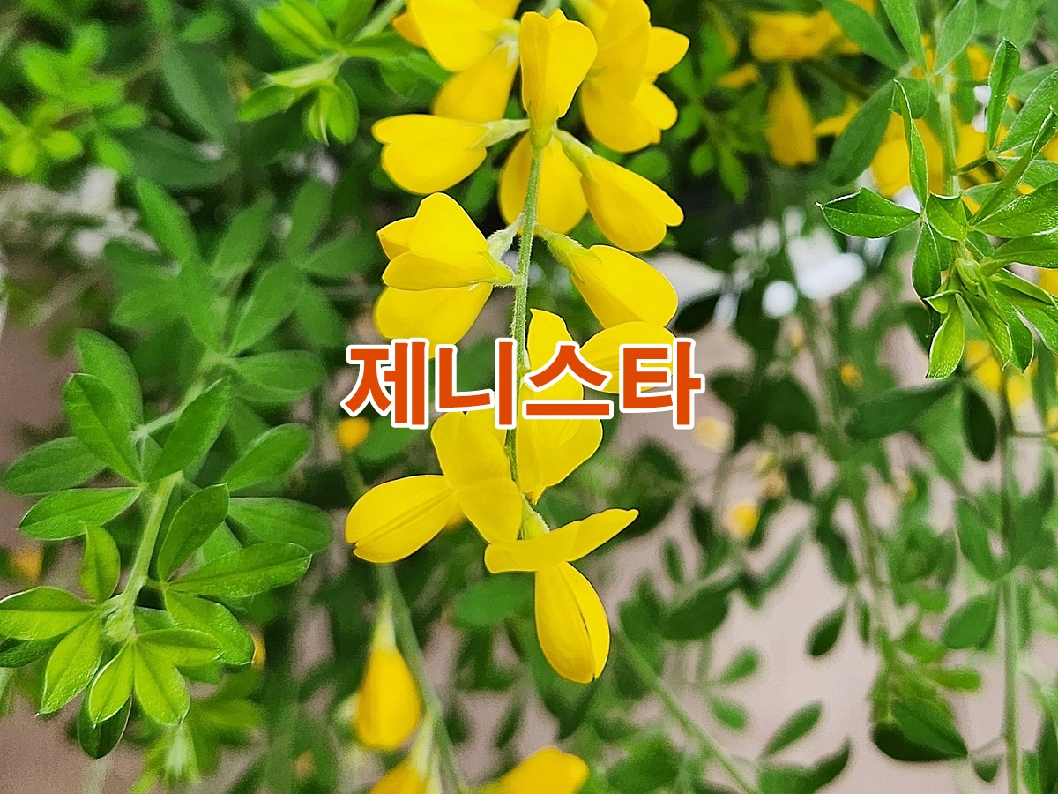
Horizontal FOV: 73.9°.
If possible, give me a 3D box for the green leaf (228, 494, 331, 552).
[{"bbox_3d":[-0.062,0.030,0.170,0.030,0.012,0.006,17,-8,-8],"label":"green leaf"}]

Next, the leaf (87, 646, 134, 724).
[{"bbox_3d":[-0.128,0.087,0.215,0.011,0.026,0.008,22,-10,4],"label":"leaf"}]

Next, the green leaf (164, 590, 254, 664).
[{"bbox_3d":[-0.074,0.053,0.162,0.025,0.011,0.003,35,-18,7],"label":"green leaf"}]

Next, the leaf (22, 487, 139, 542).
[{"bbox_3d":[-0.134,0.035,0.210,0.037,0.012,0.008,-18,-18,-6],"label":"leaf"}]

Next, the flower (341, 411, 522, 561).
[{"bbox_3d":[-0.014,0.013,0.107,0.018,0.018,0.016,3,15,38],"label":"flower"}]

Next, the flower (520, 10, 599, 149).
[{"bbox_3d":[0.004,-0.054,0.119,0.013,0.021,0.011,5,8,0],"label":"flower"}]

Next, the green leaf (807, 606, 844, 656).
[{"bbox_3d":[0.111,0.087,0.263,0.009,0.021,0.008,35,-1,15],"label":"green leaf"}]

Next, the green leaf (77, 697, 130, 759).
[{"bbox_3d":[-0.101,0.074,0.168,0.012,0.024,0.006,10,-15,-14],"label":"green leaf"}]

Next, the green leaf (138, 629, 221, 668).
[{"bbox_3d":[-0.059,0.042,0.118,0.017,0.002,0.006,5,57,17],"label":"green leaf"}]

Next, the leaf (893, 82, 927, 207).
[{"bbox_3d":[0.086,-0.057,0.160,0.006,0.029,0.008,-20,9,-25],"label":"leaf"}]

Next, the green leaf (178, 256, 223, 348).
[{"bbox_3d":[-0.091,-0.026,0.194,0.010,0.030,0.003,-26,-15,0],"label":"green leaf"}]

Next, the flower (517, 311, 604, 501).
[{"bbox_3d":[0.005,0.001,0.112,0.011,0.029,0.009,-8,14,-35],"label":"flower"}]

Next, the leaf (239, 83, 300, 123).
[{"bbox_3d":[-0.059,-0.067,0.160,0.016,0.006,0.002,-45,-11,-30],"label":"leaf"}]

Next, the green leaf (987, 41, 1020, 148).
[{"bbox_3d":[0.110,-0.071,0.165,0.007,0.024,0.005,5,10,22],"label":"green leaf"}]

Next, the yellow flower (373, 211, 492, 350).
[{"bbox_3d":[-0.015,-0.019,0.112,0.014,0.021,0.014,-12,13,-29],"label":"yellow flower"}]

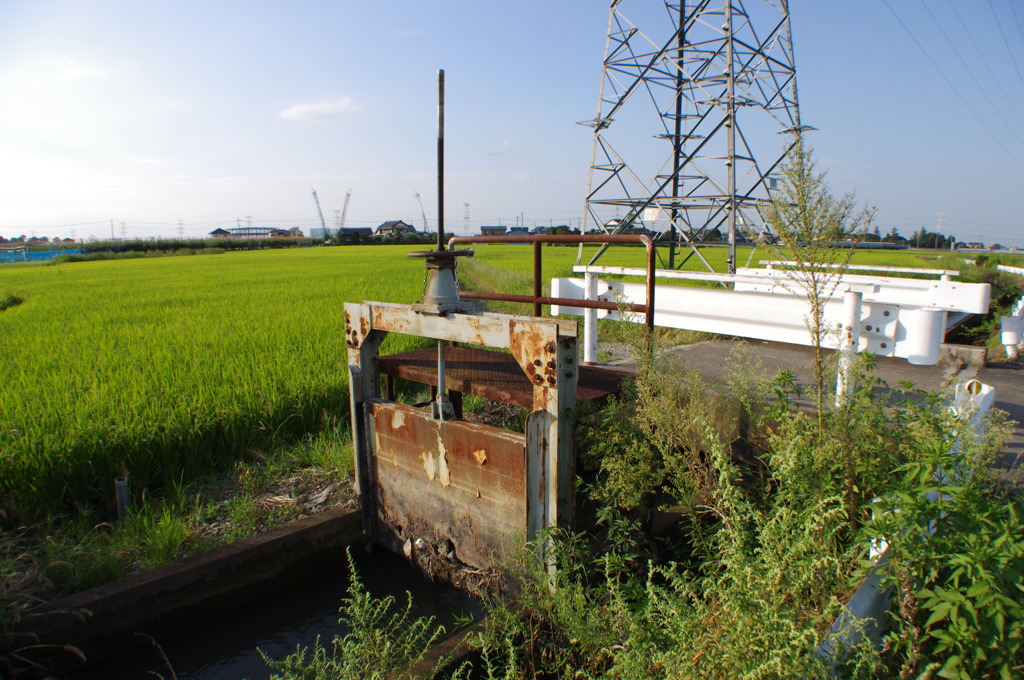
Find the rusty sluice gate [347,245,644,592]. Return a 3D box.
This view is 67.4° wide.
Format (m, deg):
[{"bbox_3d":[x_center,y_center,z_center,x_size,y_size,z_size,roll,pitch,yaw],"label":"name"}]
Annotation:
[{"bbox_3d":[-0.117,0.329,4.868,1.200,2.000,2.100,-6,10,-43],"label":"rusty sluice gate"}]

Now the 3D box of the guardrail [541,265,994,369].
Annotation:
[{"bbox_3d":[3.162,-0.330,8.206,5.350,0.980,3.700,-7,10,-45],"label":"guardrail"}]

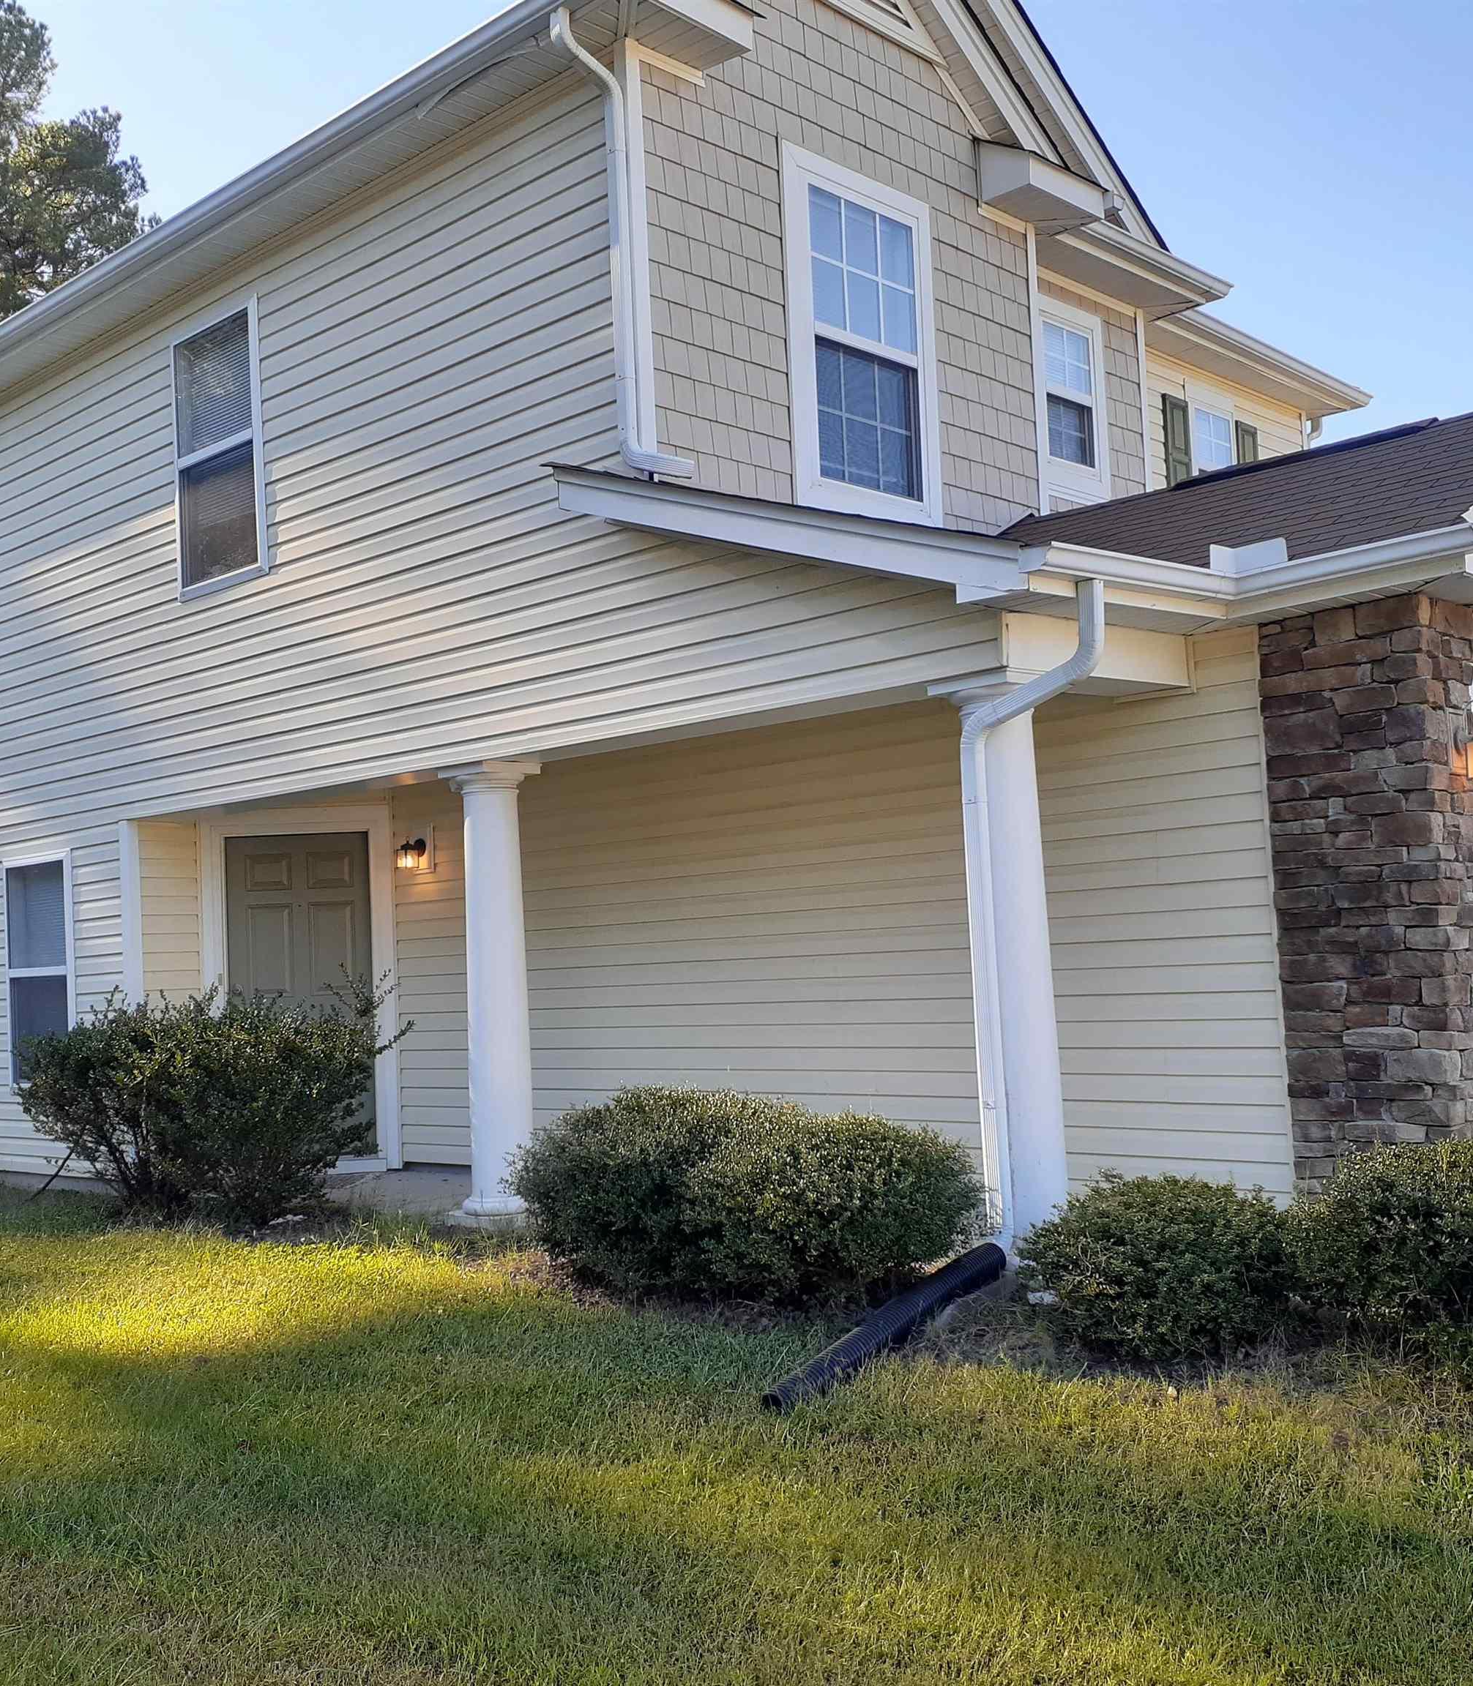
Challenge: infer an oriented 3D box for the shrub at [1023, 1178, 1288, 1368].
[{"bbox_3d":[1.315,1.327,5.538,0.820,0.560,0.800,-6,-4,42],"label":"shrub"}]

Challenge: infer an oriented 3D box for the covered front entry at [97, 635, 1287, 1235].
[{"bbox_3d":[-0.796,0.639,8.912,6.600,2.420,1.420,-6,-4,42],"label":"covered front entry"}]

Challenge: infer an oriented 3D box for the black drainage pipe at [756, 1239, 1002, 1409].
[{"bbox_3d":[0.517,1.554,5.673,0.125,0.150,1.449,-6,2,36],"label":"black drainage pipe"}]

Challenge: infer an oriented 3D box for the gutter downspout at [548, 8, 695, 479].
[{"bbox_3d":[-0.479,-2.581,7.465,0.470,2.114,0.381,-6,-5,44],"label":"gutter downspout"}]

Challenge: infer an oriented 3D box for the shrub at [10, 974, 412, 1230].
[{"bbox_3d":[-2.898,1.415,9.456,1.750,1.300,1.500,-6,-5,44],"label":"shrub"}]

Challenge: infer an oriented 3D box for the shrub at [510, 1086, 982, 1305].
[{"bbox_3d":[-0.024,1.362,6.893,2.100,0.800,1.000,-6,-4,42],"label":"shrub"}]

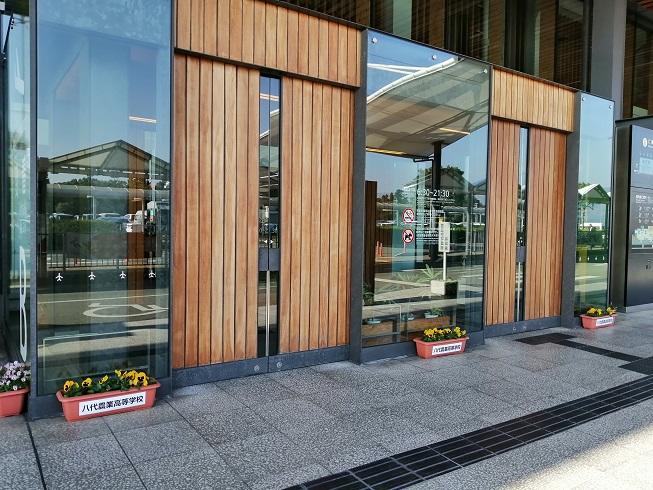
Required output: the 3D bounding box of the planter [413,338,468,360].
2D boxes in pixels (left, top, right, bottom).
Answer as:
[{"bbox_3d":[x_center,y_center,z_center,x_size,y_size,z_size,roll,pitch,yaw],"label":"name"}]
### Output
[{"bbox_3d":[1.244,1.103,5.325,0.640,0.175,0.210,0,2,-33],"label":"planter"}]

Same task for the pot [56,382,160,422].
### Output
[{"bbox_3d":[-1.559,1.114,3.524,0.640,0.175,0.210,0,2,-33],"label":"pot"}]

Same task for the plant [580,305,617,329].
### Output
[{"bbox_3d":[3.928,1.032,7.047,0.640,0.295,0.210,0,2,-33],"label":"plant"}]

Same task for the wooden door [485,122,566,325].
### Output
[{"bbox_3d":[2.684,-0.261,6.591,1.630,2.601,0.090,0,2,-33],"label":"wooden door"}]

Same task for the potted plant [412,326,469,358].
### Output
[{"bbox_3d":[1.245,1.048,5.324,0.640,0.285,0.210,0,2,-33],"label":"potted plant"}]

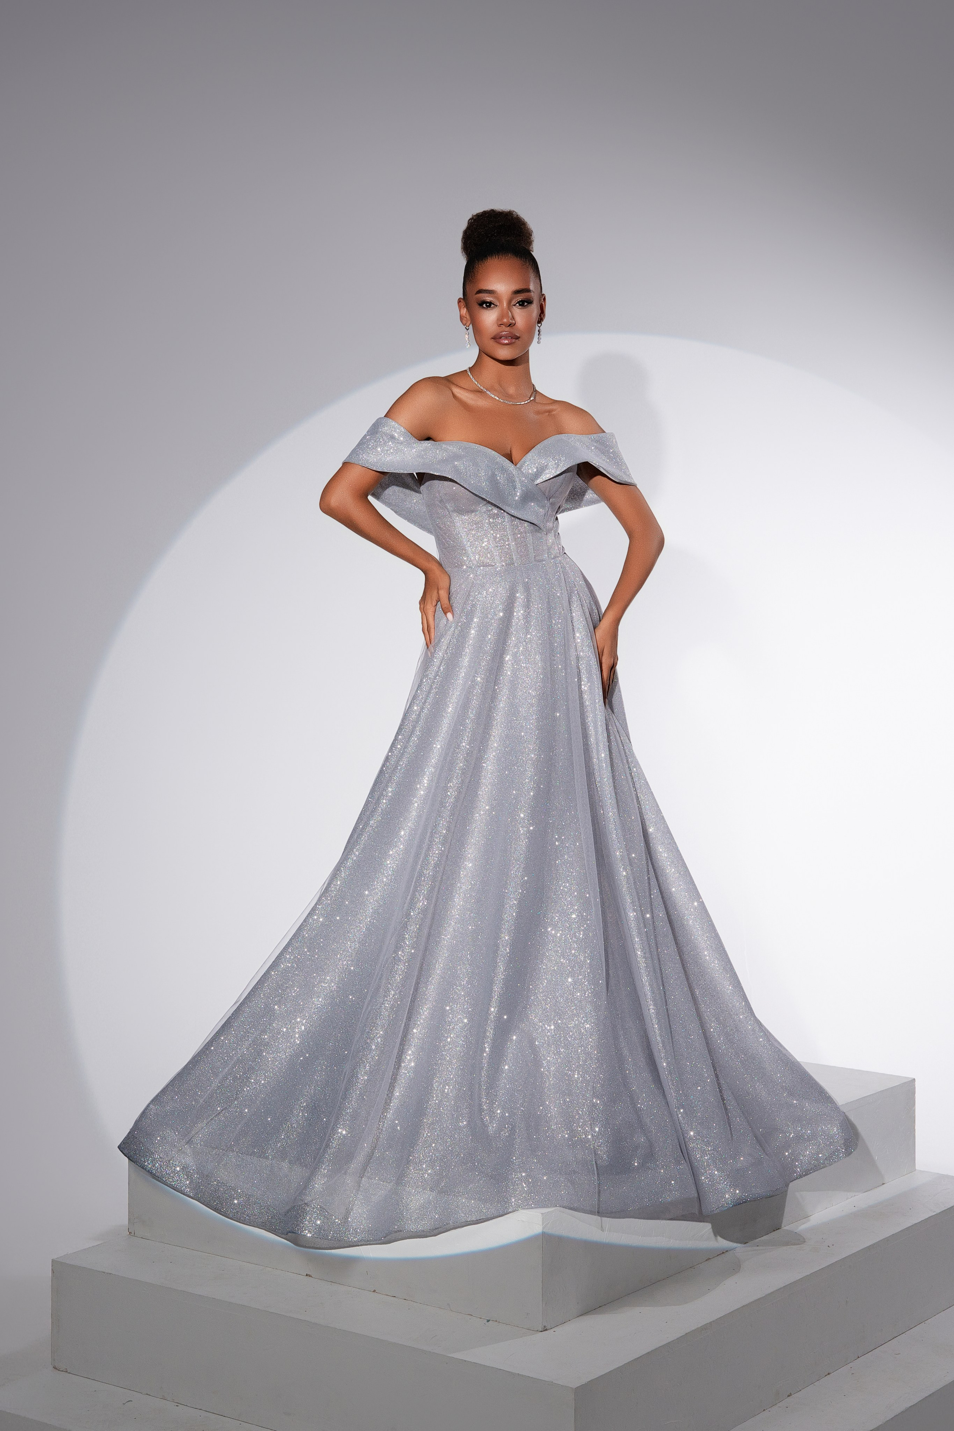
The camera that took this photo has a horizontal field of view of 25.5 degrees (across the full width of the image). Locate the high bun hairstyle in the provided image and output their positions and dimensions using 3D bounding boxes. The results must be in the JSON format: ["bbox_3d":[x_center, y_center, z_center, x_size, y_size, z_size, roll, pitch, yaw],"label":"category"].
[{"bbox_3d":[0.047,-0.869,4.000,0.155,0.180,0.190,0,1,-8],"label":"high bun hairstyle"}]

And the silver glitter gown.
[{"bbox_3d":[0.020,0.163,4.070,1.420,1.460,1.150,0,1,-14],"label":"silver glitter gown"}]

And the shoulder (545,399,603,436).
[{"bbox_3d":[0.186,-0.567,4.000,0.120,0.085,0.115,-1,1,-18],"label":"shoulder"}]

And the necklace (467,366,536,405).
[{"bbox_3d":[0.046,-0.622,3.970,0.130,0.080,0.120,0,1,0],"label":"necklace"}]

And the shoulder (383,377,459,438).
[{"bbox_3d":[-0.103,-0.573,3.920,0.135,0.120,0.125,-1,1,-18],"label":"shoulder"}]

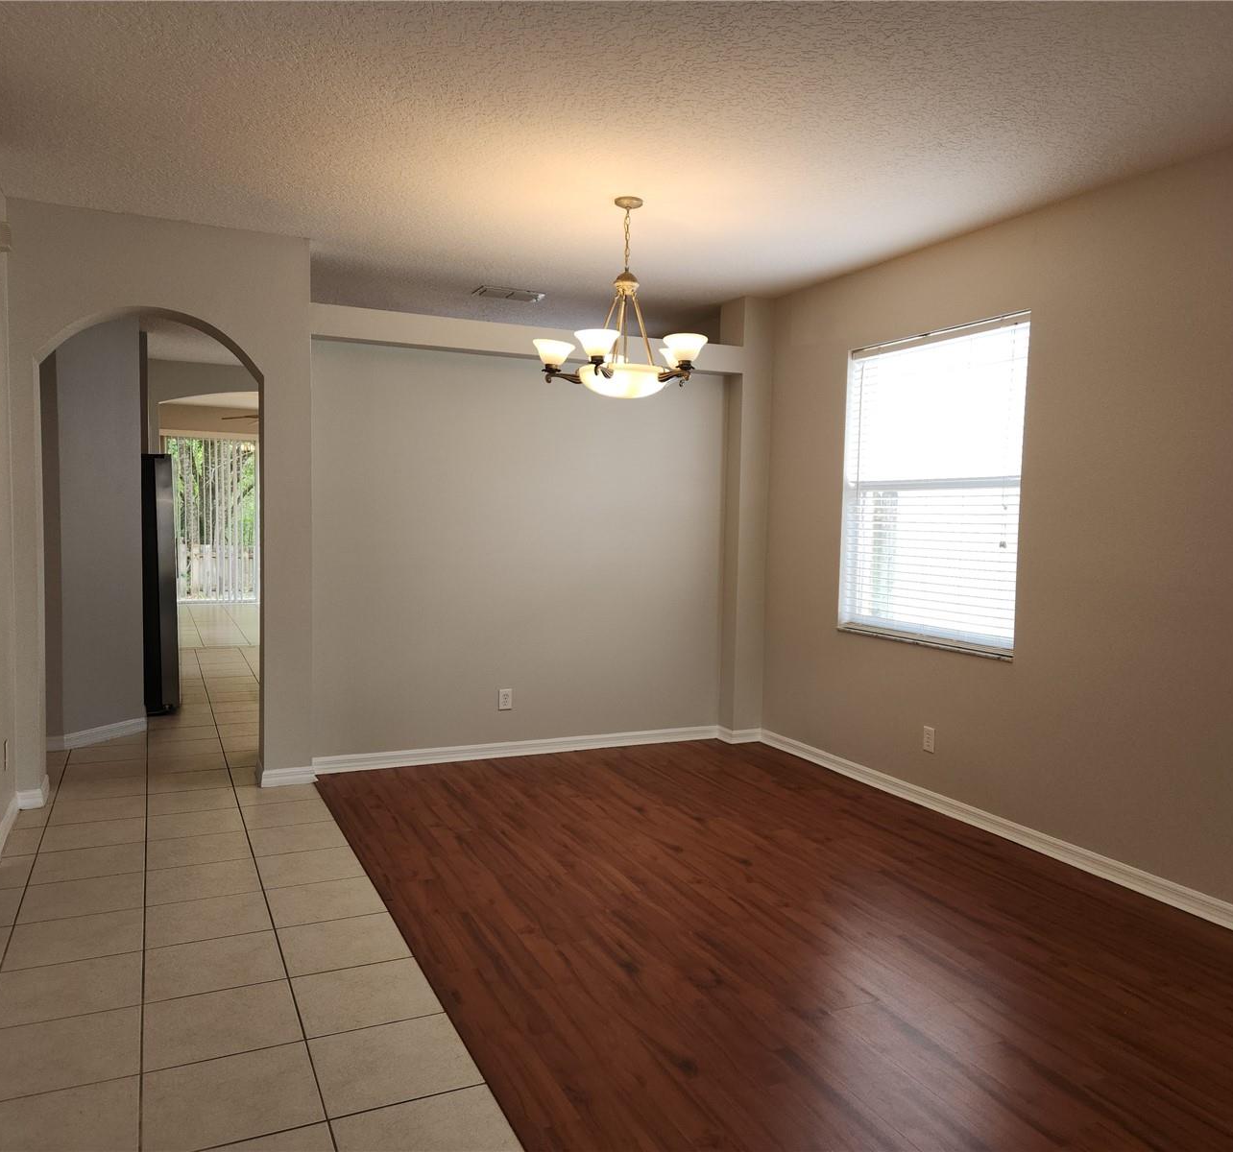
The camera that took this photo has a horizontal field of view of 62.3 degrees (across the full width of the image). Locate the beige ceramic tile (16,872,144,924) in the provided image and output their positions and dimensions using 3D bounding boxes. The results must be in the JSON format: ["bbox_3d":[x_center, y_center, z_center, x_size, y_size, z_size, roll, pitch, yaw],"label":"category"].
[{"bbox_3d":[-1.988,1.205,3.817,0.402,0.010,0.398,-1,4,-24],"label":"beige ceramic tile"}]

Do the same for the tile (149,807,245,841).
[{"bbox_3d":[-1.943,1.150,4.715,0.402,0.010,0.398,-1,4,-24],"label":"tile"}]

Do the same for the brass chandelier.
[{"bbox_3d":[0.035,-1.231,4.545,0.780,0.860,0.780,1,4,0],"label":"brass chandelier"}]

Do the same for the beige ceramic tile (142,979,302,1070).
[{"bbox_3d":[-1.110,1.260,2.875,0.403,0.010,0.391,-1,4,-24],"label":"beige ceramic tile"}]

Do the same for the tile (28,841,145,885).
[{"bbox_3d":[-2.122,1.164,4.121,0.401,0.012,0.389,-1,4,-24],"label":"tile"}]

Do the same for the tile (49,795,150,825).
[{"bbox_3d":[-2.478,1.126,4.900,0.402,0.010,0.398,-1,4,-24],"label":"tile"}]

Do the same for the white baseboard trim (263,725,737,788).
[{"bbox_3d":[-0.580,1.021,5.901,2.804,0.093,0.165,-1,4,-23],"label":"white baseboard trim"}]

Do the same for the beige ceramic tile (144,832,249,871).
[{"bbox_3d":[-1.762,1.162,4.310,0.403,0.010,0.391,-1,4,-24],"label":"beige ceramic tile"}]

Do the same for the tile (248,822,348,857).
[{"bbox_3d":[-1.401,1.155,4.474,0.383,0.010,0.391,-1,4,-24],"label":"tile"}]

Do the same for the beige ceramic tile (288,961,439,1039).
[{"bbox_3d":[-0.749,1.254,3.038,0.383,0.010,0.391,-1,4,-24],"label":"beige ceramic tile"}]

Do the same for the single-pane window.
[{"bbox_3d":[1.621,-0.450,5.273,0.120,1.580,1.330,-1,4,-24],"label":"single-pane window"}]

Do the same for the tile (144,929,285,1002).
[{"bbox_3d":[-1.273,1.236,3.233,0.403,0.010,0.391,-1,4,-24],"label":"tile"}]

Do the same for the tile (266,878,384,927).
[{"bbox_3d":[-1.092,1.222,3.820,0.390,0.010,0.398,-1,4,-24],"label":"tile"}]

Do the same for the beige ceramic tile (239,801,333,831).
[{"bbox_3d":[-1.580,1.145,4.890,0.390,0.010,0.398,-1,4,-24],"label":"beige ceramic tile"}]

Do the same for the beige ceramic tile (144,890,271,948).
[{"bbox_3d":[-1.430,1.210,3.578,0.401,0.012,0.389,-1,4,-24],"label":"beige ceramic tile"}]

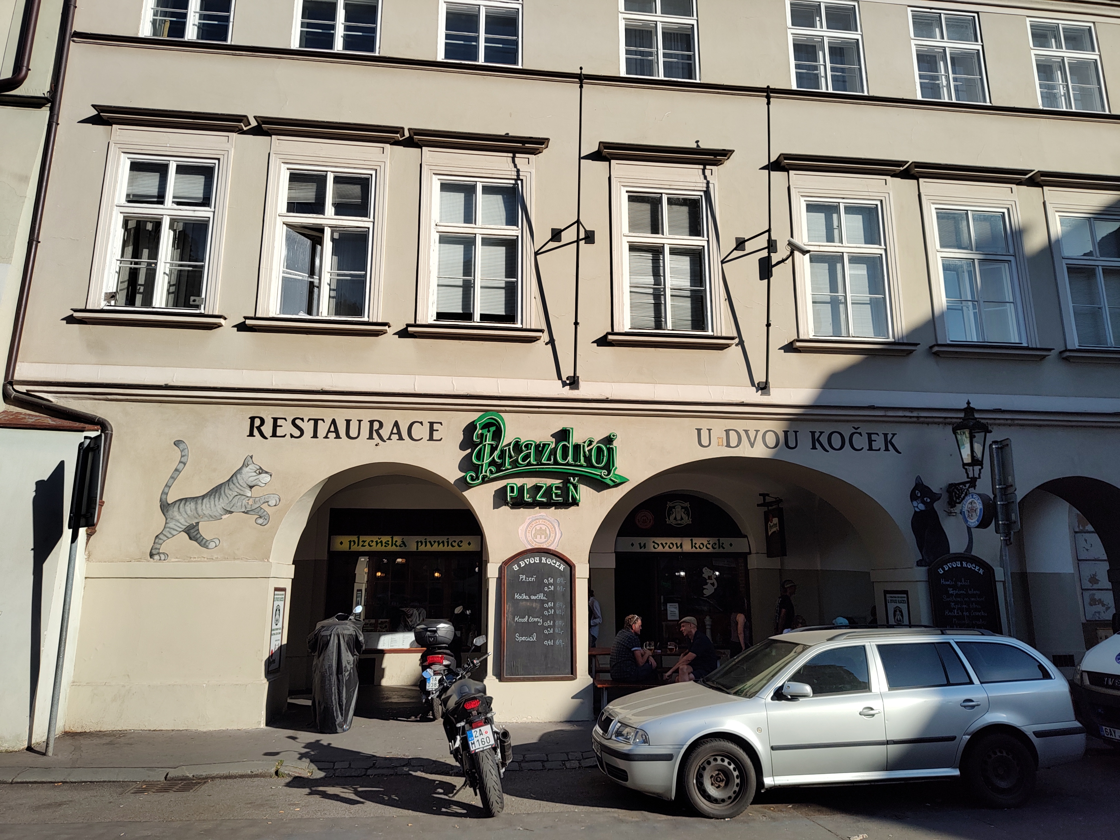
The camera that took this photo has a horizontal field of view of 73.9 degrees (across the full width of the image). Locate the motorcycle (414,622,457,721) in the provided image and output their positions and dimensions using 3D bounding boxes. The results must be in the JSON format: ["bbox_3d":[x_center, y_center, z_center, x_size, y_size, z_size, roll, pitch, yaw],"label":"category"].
[{"bbox_3d":[-1.537,3.274,10.134,0.750,1.280,2.120,0,-11,0],"label":"motorcycle"}]

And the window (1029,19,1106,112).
[{"bbox_3d":[8.313,-5.806,12.194,1.210,1.680,0.150,2,-11,-6],"label":"window"}]

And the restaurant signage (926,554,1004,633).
[{"bbox_3d":[5.884,2.824,10.806,1.049,1.751,0.060,1,-11,-7],"label":"restaurant signage"}]

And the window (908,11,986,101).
[{"bbox_3d":[6.707,-6.272,12.893,1.331,1.773,0.130,1,-11,-7],"label":"window"}]

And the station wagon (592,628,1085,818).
[{"bbox_3d":[2.490,2.745,7.130,4.510,1.460,1.740,1,-11,-6],"label":"station wagon"}]

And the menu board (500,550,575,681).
[{"bbox_3d":[-0.286,2.627,10.091,1.006,1.751,0.060,1,-11,-7],"label":"menu board"}]

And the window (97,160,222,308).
[{"bbox_3d":[-5.338,-2.527,10.005,1.280,2.220,0.150,2,-11,-6],"label":"window"}]

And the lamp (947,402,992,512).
[{"bbox_3d":[5.645,0.460,10.238,0.500,1.440,0.740,2,-11,-6],"label":"lamp"}]

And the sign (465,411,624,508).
[{"bbox_3d":[-0.169,0.559,10.447,2.287,1.290,0.160,1,-11,-7],"label":"sign"}]

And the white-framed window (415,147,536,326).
[{"bbox_3d":[-1.235,-2.712,11.159,1.700,2.798,0.170,1,-11,-7],"label":"white-framed window"}]

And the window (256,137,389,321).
[{"bbox_3d":[-3.412,-2.779,10.907,1.736,2.798,0.170,1,-11,-7],"label":"window"}]

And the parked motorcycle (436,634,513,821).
[{"bbox_3d":[-0.806,2.747,6.856,0.780,1.220,2.080,2,-11,-8],"label":"parked motorcycle"}]

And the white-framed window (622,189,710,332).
[{"bbox_3d":[1.550,-2.319,10.767,1.280,2.220,0.150,2,-11,-6],"label":"white-framed window"}]

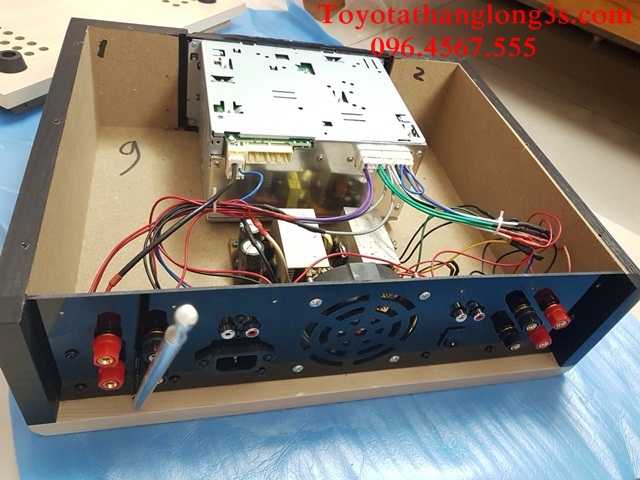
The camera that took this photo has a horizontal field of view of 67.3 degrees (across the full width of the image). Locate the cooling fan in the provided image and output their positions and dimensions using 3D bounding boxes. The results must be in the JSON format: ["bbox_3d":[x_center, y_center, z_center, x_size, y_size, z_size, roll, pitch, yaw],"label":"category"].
[{"bbox_3d":[0.023,0.052,0.316,0.079,0.079,0.025,-1,46,-17],"label":"cooling fan"}]

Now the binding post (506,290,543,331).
[{"bbox_3d":[0.141,0.049,0.334,0.014,0.014,0.028,-1,46,-17],"label":"binding post"}]

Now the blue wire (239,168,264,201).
[{"bbox_3d":[-0.053,-0.045,0.370,0.018,0.024,0.019,-1,46,-17],"label":"blue wire"}]

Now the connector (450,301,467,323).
[{"bbox_3d":[0.087,0.045,0.302,0.010,0.010,0.012,-1,46,-17],"label":"connector"}]

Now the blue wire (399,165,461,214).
[{"bbox_3d":[0.093,-0.041,0.409,0.063,0.021,0.020,27,45,12],"label":"blue wire"}]

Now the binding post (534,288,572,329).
[{"bbox_3d":[0.166,0.050,0.342,0.014,0.014,0.028,-1,46,-17],"label":"binding post"}]

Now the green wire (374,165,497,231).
[{"bbox_3d":[0.098,-0.032,0.400,0.115,0.028,0.020,19,44,3],"label":"green wire"}]

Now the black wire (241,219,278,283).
[{"bbox_3d":[-0.044,0.007,0.336,0.009,0.022,0.050,-23,55,-33],"label":"black wire"}]

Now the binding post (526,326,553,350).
[{"bbox_3d":[0.148,0.062,0.330,0.013,0.013,0.024,-1,46,-17],"label":"binding post"}]

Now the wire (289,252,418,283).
[{"bbox_3d":[0.027,0.019,0.316,0.095,0.019,0.015,-1,46,-17],"label":"wire"}]

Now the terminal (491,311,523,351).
[{"bbox_3d":[0.125,0.061,0.322,0.013,0.013,0.026,-1,46,-17],"label":"terminal"}]

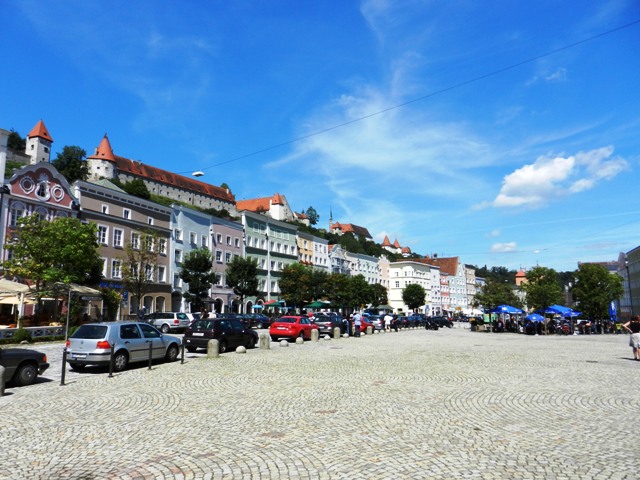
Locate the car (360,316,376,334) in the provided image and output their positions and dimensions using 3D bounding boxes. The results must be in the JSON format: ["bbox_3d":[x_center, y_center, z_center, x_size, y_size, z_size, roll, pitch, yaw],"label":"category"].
[{"bbox_3d":[3.388,6.949,37.981,1.660,1.430,3.900,-4,-10,22],"label":"car"}]

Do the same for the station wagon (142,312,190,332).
[{"bbox_3d":[-12.281,6.439,35.980,4.500,1.500,1.760,-6,-10,31],"label":"station wagon"}]

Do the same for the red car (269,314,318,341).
[{"bbox_3d":[-1.478,5.395,28.308,1.760,1.430,4.500,-3,-9,17],"label":"red car"}]

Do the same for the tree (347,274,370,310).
[{"bbox_3d":[5.658,8.673,67.468,4.100,7.200,4.100,0,-9,0],"label":"tree"}]

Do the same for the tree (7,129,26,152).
[{"bbox_3d":[-110.314,-35.925,167.721,7.300,9.500,7.300,6,-11,-35],"label":"tree"}]

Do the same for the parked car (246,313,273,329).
[{"bbox_3d":[-6.729,8.154,46.339,4.400,1.440,1.750,-4,-10,23],"label":"parked car"}]

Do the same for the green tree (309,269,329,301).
[{"bbox_3d":[-0.270,7.615,60.553,4.200,7.200,4.200,0,-9,0],"label":"green tree"}]

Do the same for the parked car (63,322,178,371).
[{"bbox_3d":[-6.450,3.520,15.730,1.740,1.450,4.150,-4,-9,20],"label":"parked car"}]

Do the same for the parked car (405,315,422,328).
[{"bbox_3d":[9.859,8.566,49.000,1.760,1.460,4.300,-5,-10,26],"label":"parked car"}]

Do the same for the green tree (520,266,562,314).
[{"bbox_3d":[18.662,5.105,38.941,3.700,5.760,3.700,0,-9,0],"label":"green tree"}]

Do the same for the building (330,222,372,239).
[{"bbox_3d":[22.912,-5.441,344.909,17.000,13.000,29.000,-5,-10,28],"label":"building"}]

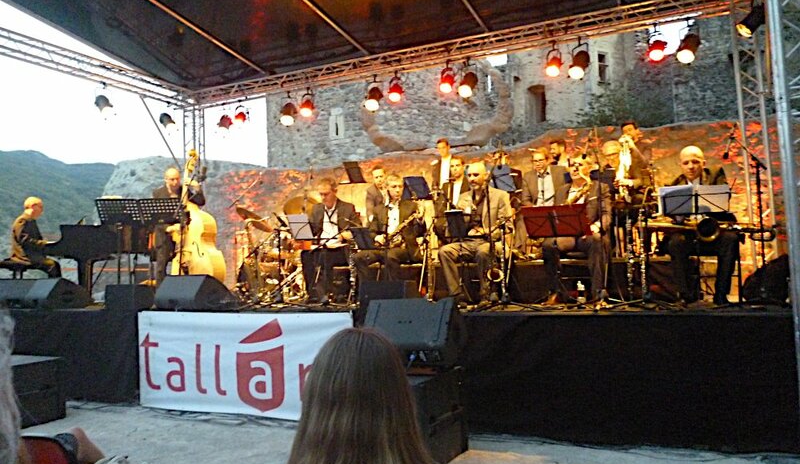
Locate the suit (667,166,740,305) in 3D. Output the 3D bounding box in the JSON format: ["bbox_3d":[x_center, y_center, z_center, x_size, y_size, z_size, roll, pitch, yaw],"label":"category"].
[{"bbox_3d":[2.563,0.038,5.500,0.560,1.100,0.680,-4,-4,24],"label":"suit"}]

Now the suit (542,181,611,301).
[{"bbox_3d":[1.536,0.065,5.600,0.580,1.050,0.730,-4,-3,21],"label":"suit"}]

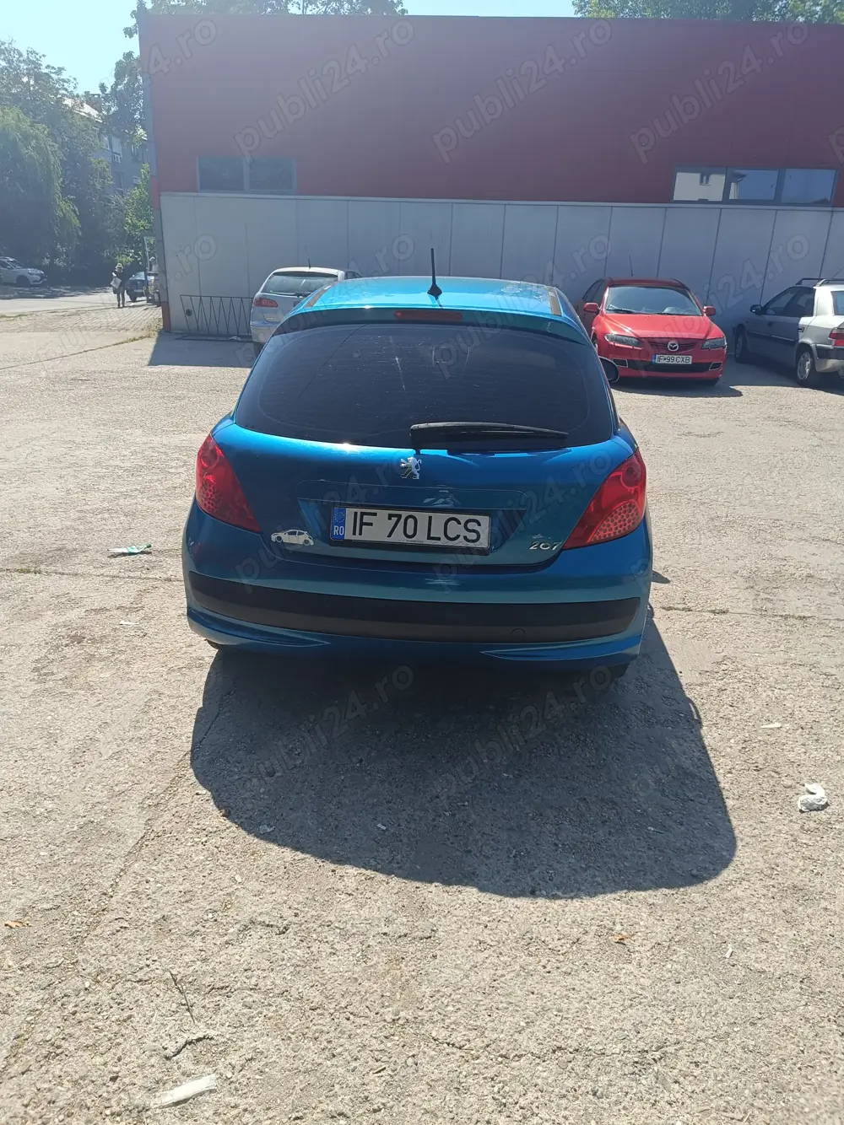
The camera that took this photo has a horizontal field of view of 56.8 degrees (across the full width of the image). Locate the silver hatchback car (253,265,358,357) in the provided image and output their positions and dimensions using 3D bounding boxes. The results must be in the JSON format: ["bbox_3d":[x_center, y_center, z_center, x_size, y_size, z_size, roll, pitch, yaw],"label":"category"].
[{"bbox_3d":[-1.732,-4.526,14.021,1.720,1.440,3.970,3,21,4],"label":"silver hatchback car"}]

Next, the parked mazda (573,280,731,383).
[{"bbox_3d":[3.515,-3.786,12.529,1.820,1.435,4.680,3,21,3],"label":"parked mazda"}]

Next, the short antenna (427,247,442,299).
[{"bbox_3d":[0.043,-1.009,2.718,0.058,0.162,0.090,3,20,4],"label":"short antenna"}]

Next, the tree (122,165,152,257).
[{"bbox_3d":[-14.774,-18.125,42.536,2.800,6.570,2.800,-5,21,-17],"label":"tree"}]

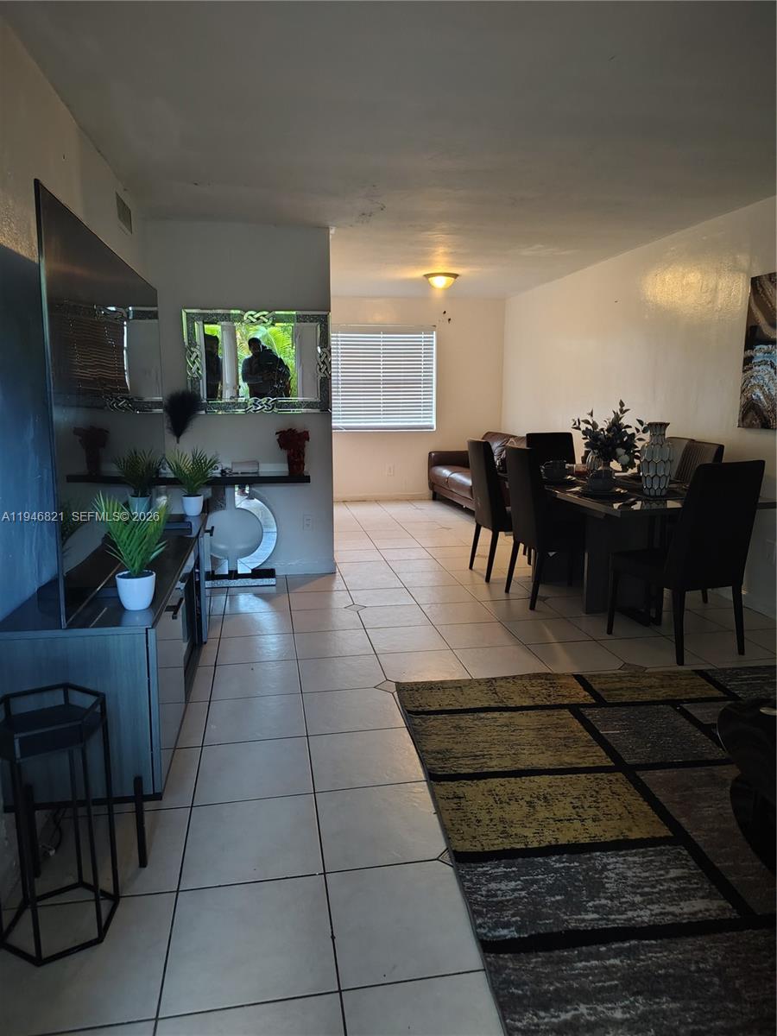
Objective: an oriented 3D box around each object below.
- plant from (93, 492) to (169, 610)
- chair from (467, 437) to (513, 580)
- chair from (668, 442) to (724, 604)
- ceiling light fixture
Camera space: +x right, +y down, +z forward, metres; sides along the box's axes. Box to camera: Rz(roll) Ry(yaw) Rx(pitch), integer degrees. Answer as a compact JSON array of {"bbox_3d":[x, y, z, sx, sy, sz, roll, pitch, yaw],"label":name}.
[{"bbox_3d":[-0.764,0.105,2.149,0.215,0.335,0.205,-2,11,-10],"label":"plant"},{"bbox_3d":[0.918,-0.080,5.314,0.590,1.005,0.455,-3,10,-14],"label":"chair"},{"bbox_3d":[1.790,0.019,4.743,0.590,1.005,0.455,-1,10,-4],"label":"chair"},{"bbox_3d":[0.510,-2.266,6.903,0.355,0.145,0.355,0,10,0],"label":"ceiling light fixture"}]

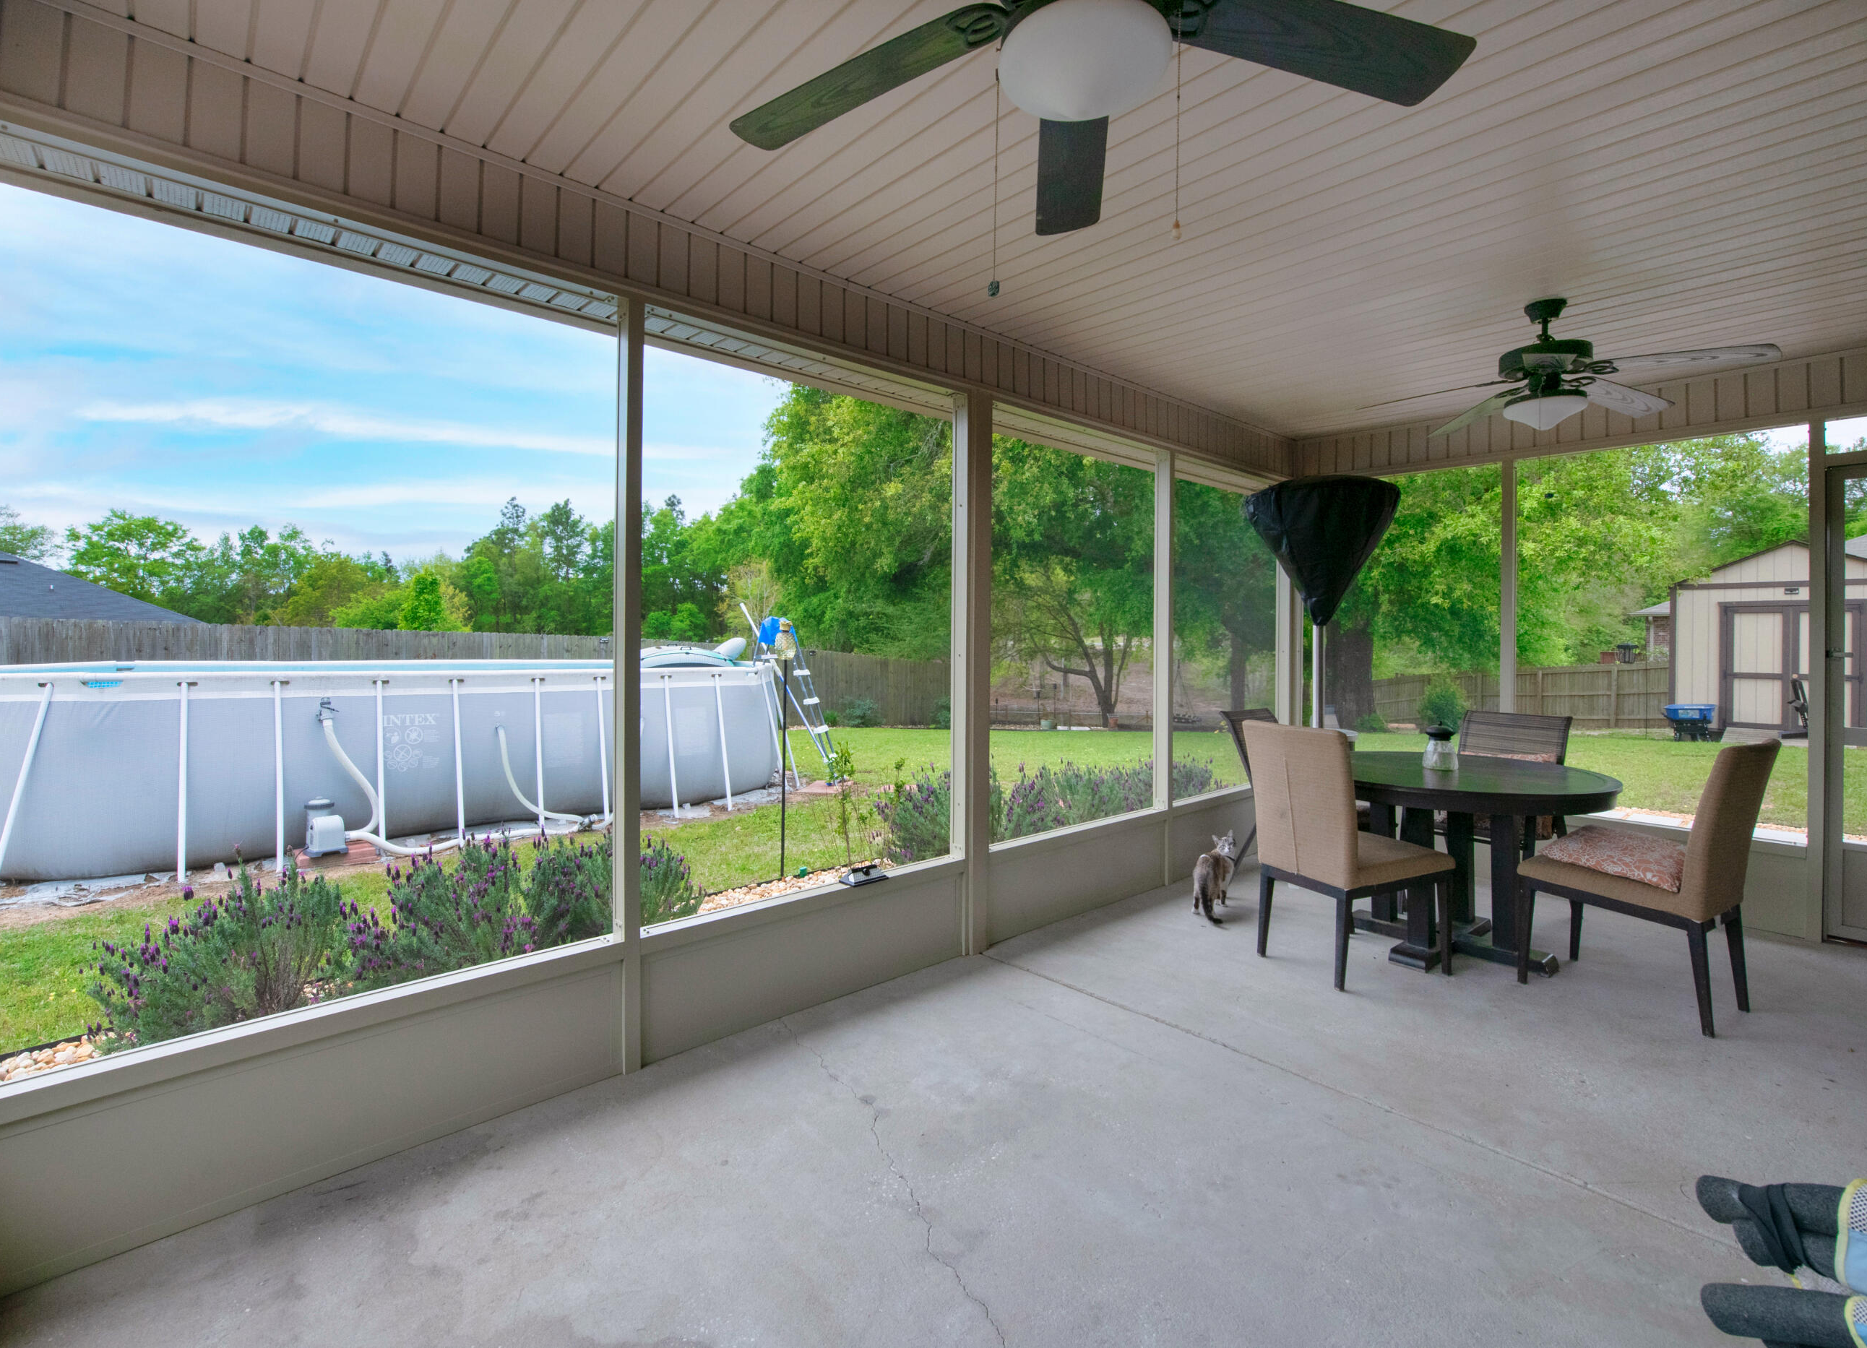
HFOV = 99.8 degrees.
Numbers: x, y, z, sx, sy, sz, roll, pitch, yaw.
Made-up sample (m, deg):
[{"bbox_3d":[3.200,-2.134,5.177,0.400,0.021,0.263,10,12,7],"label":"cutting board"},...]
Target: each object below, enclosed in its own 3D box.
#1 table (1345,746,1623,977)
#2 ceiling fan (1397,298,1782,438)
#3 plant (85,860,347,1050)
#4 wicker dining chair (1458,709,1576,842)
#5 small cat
[{"bbox_3d":[2.204,0.810,3.484,1.310,0.775,1.310,-1,2,-41],"label":"table"},{"bbox_3d":[2.406,-1.211,3.090,1.270,0.510,1.270,-1,2,-41],"label":"ceiling fan"},{"bbox_3d":[-2.428,0.970,2.690,0.680,0.660,0.660,-1,2,-41],"label":"plant"},{"bbox_3d":[2.828,0.701,4.045,0.650,0.965,0.530,-1,2,-29],"label":"wicker dining chair"},{"bbox_3d":[1.414,0.998,3.931,0.160,0.370,0.410,1,2,38],"label":"small cat"}]

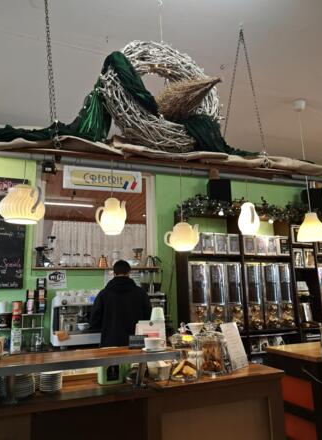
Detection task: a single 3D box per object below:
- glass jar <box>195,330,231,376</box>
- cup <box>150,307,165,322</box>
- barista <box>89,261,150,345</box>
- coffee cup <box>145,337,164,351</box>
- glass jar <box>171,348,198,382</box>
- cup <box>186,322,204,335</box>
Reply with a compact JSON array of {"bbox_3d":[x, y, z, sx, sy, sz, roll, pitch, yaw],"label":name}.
[{"bbox_3d":[0.339,0.840,2.200,0.190,0.295,0.190,-1,-10,0],"label":"glass jar"},{"bbox_3d":[-0.021,0.606,2.200,0.088,0.098,0.088,-1,-10,0],"label":"cup"},{"bbox_3d":[-0.348,1.233,2.998,0.530,1.740,0.380,1,-10,-13],"label":"barista"},{"bbox_3d":[-0.040,0.766,2.120,0.120,0.072,0.098,-1,-10,0],"label":"coffee cup"},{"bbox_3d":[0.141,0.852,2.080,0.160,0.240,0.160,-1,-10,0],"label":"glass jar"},{"bbox_3d":[0.238,0.750,2.350,0.115,0.085,0.105,-1,-10,0],"label":"cup"}]

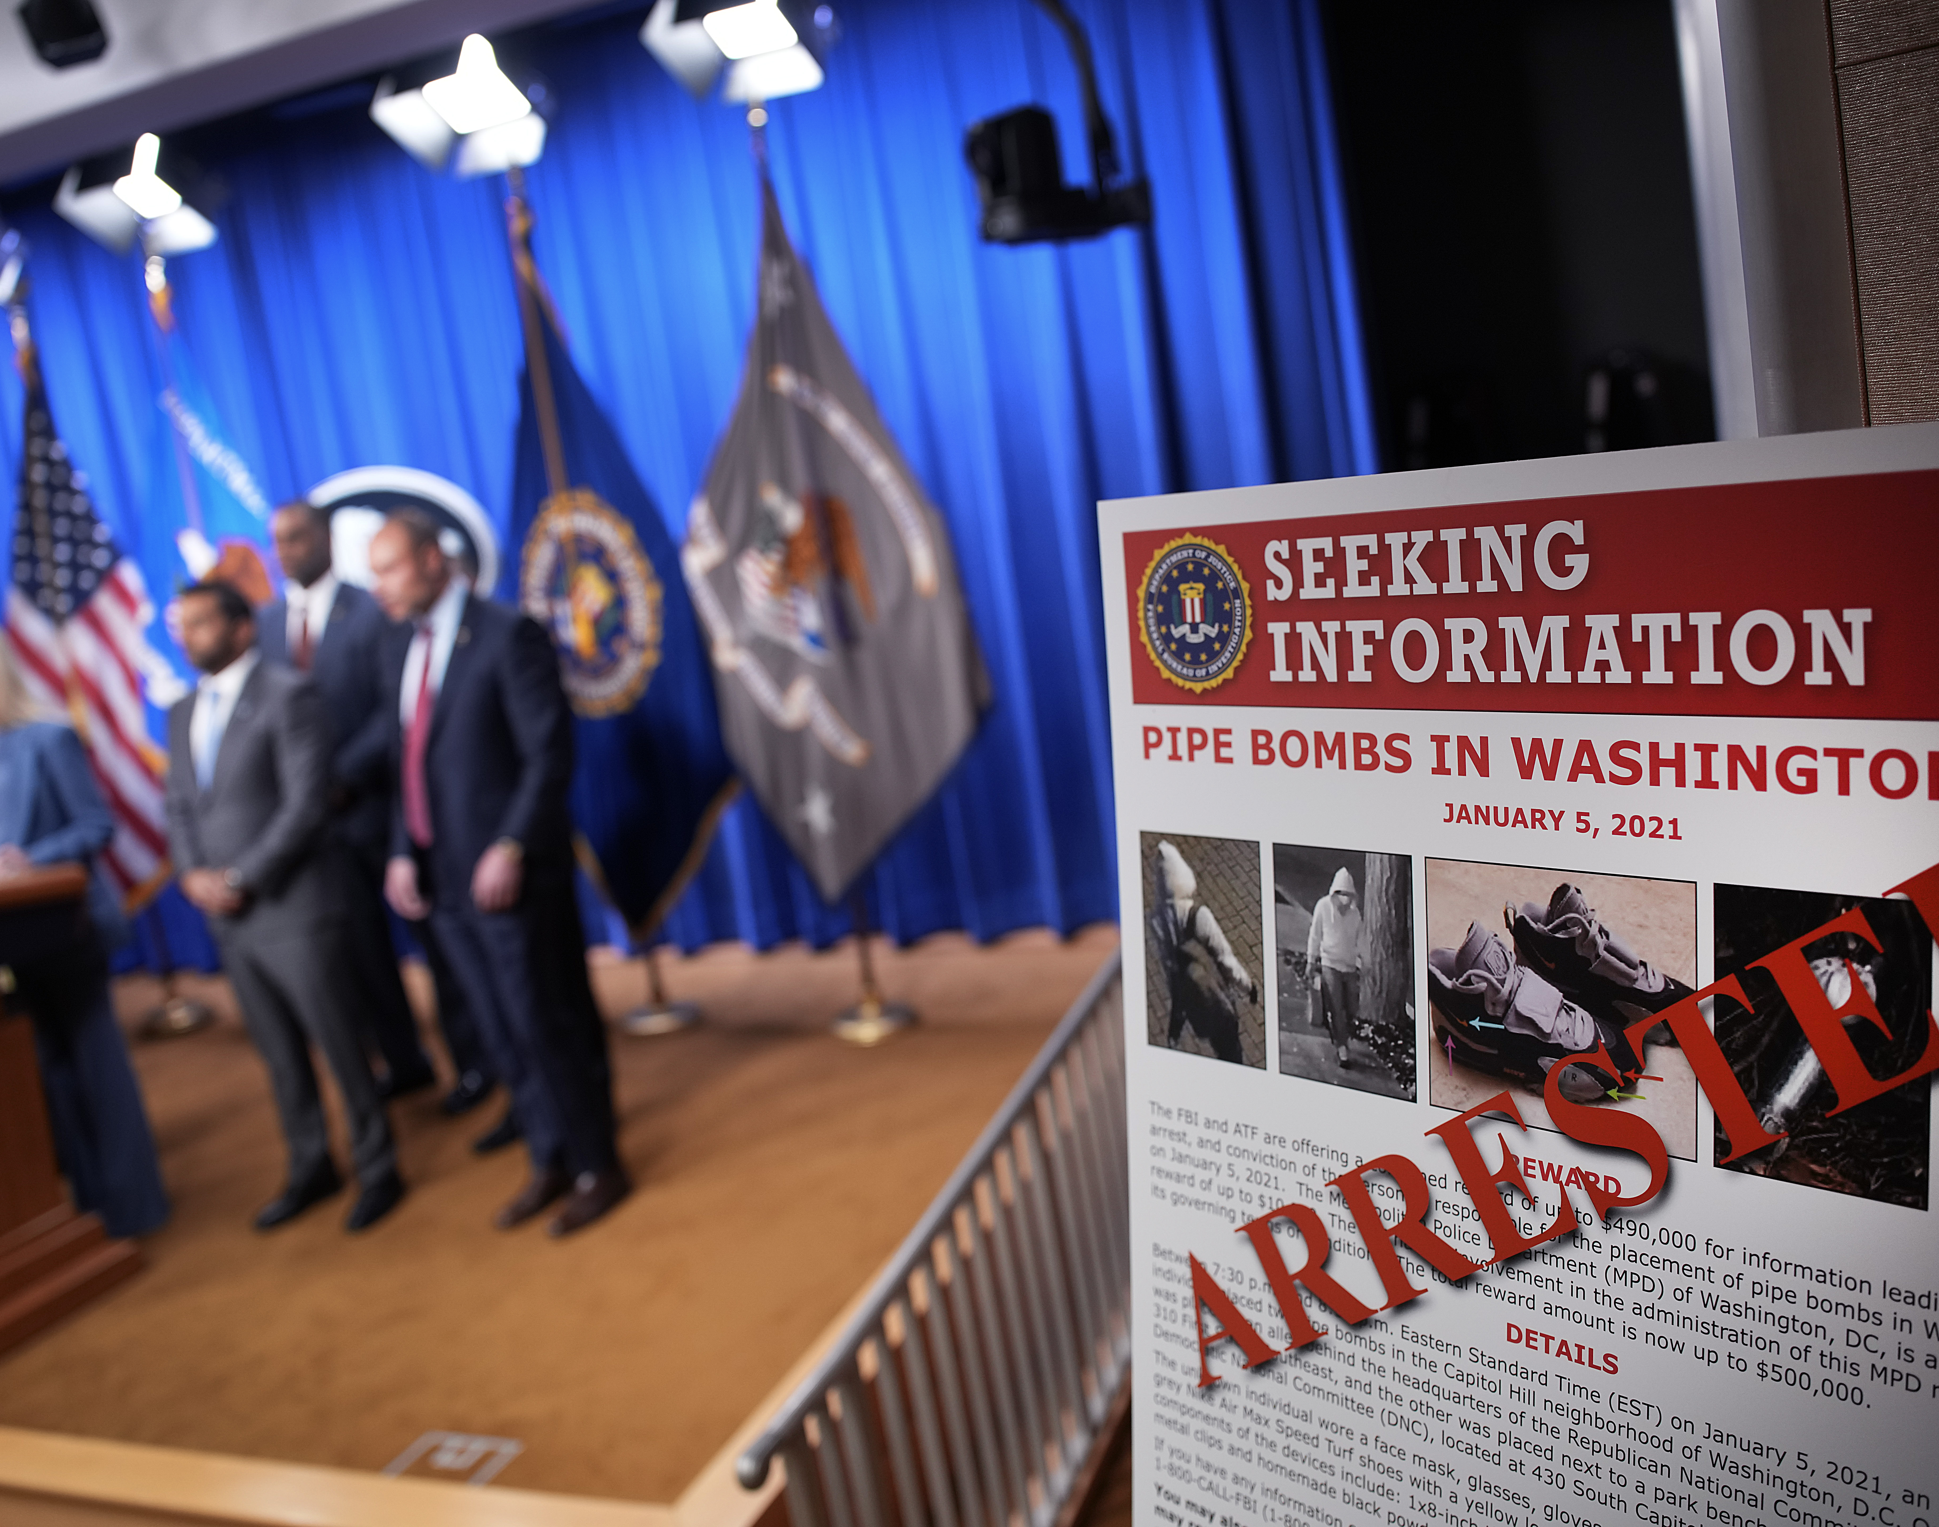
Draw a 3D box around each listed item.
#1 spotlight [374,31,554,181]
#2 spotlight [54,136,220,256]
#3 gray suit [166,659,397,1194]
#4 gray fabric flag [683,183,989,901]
[{"bbox_3d":[-1.669,-2.158,5.883,0.460,0.380,0.400,-5,49,25],"label":"spotlight"},{"bbox_3d":[-3.044,-2.072,6.523,0.460,0.380,0.400,-5,49,25],"label":"spotlight"},{"bbox_3d":[-1.882,0.458,4.806,0.530,1.420,0.360,-6,9,21],"label":"gray suit"},{"bbox_3d":[-0.430,-0.644,5.460,0.950,2.200,0.300,-5,9,25],"label":"gray fabric flag"}]

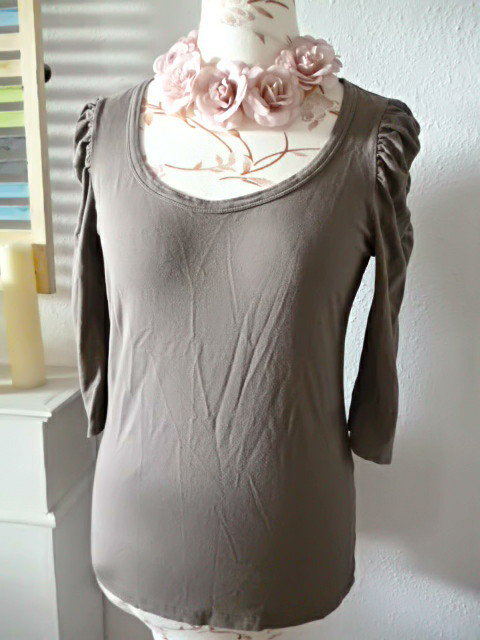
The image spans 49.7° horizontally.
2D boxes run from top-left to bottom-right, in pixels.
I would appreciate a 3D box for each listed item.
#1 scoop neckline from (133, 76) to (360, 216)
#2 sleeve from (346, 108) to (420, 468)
[{"bbox_3d":[0.000,-0.205,0.605,0.265,0.172,0.120,2,9,8],"label":"scoop neckline"},{"bbox_3d":[0.176,-0.048,0.645,0.088,0.445,0.125,3,7,7],"label":"sleeve"}]

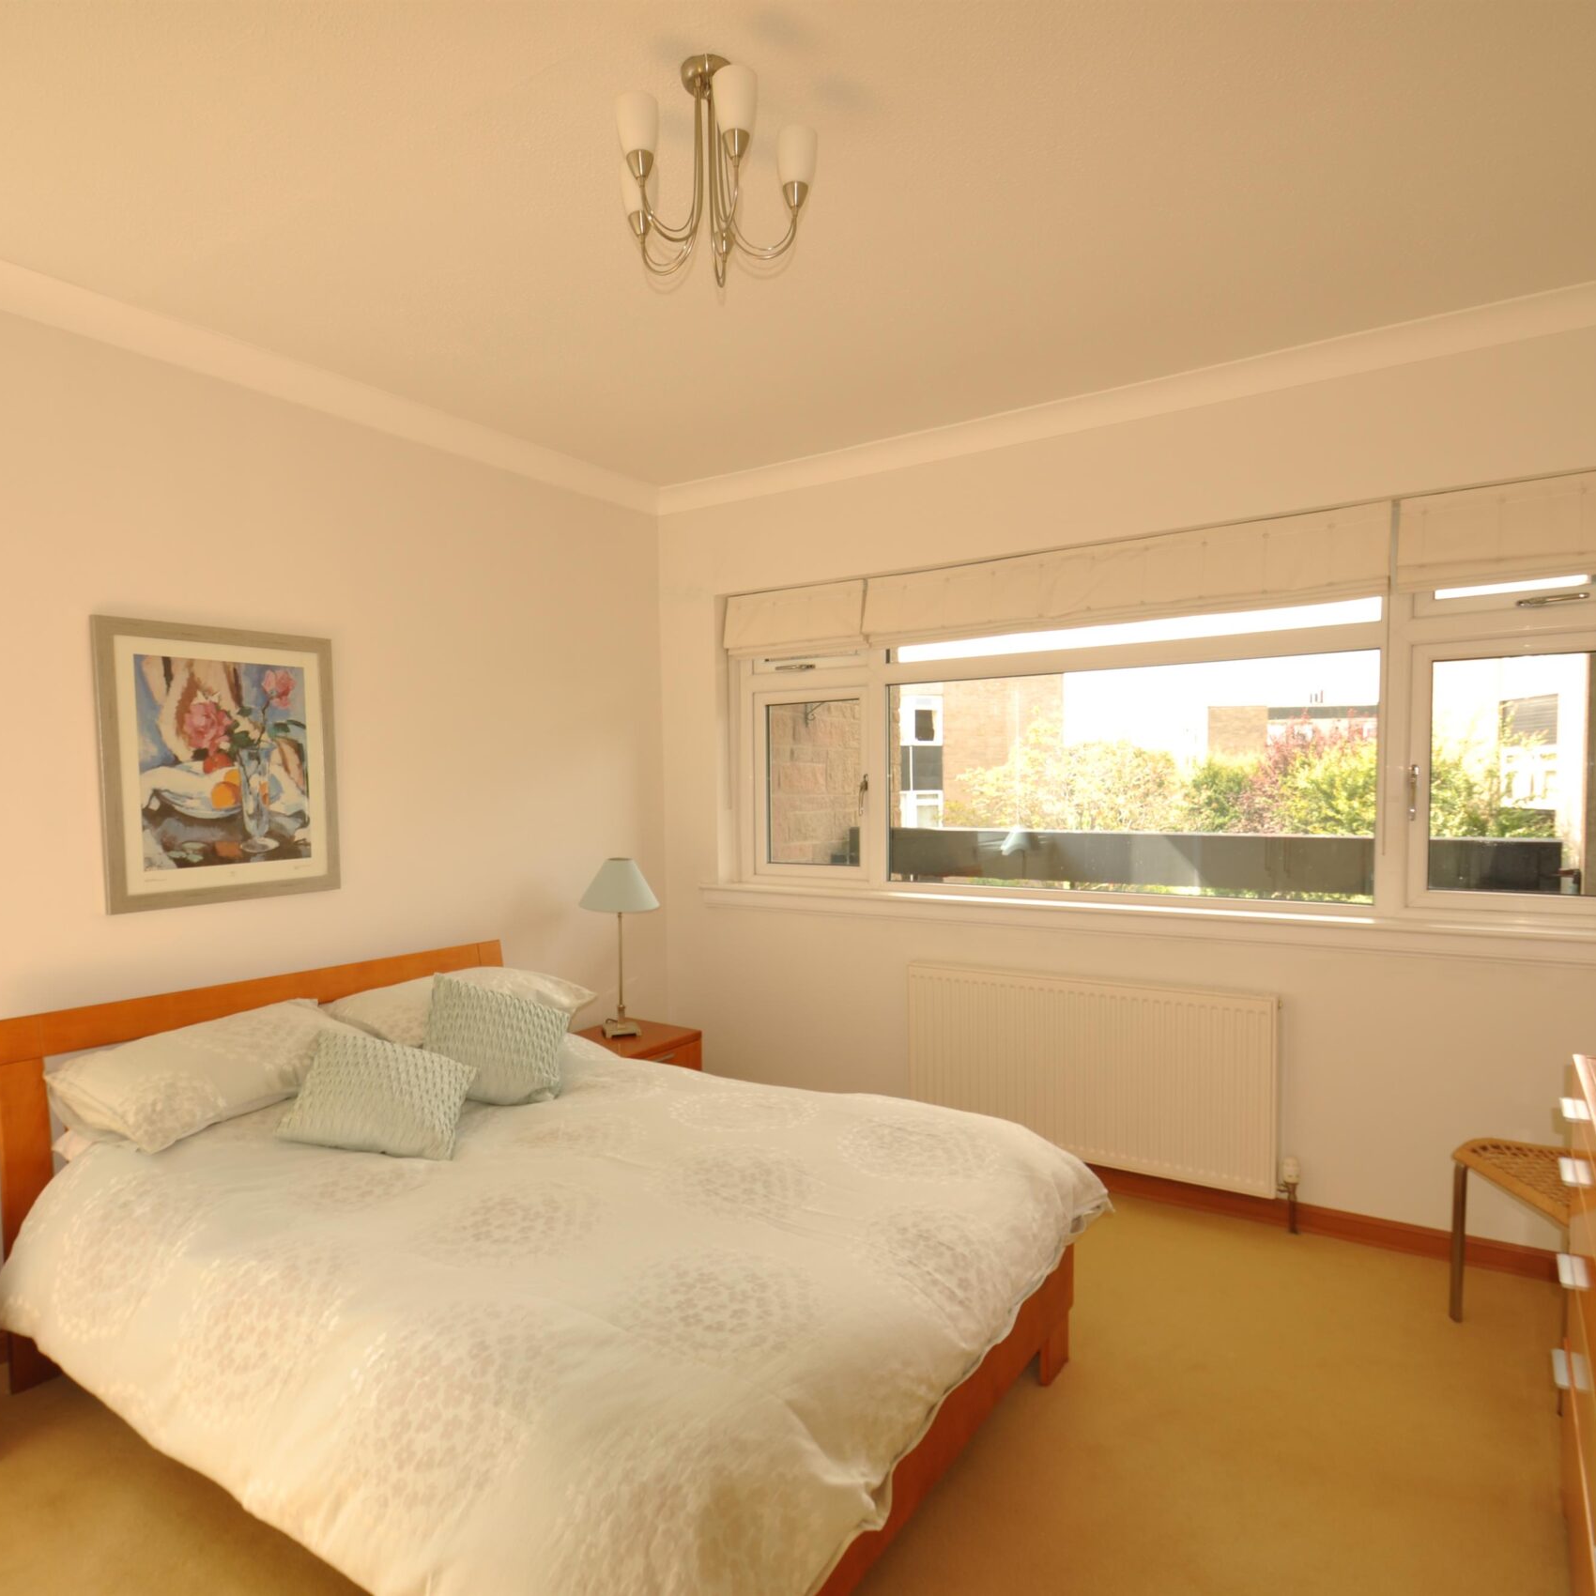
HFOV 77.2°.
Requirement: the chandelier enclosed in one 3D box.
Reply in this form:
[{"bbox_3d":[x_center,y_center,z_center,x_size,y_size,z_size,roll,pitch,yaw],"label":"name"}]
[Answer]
[{"bbox_3d":[-0.154,-1.069,1.707,0.356,0.332,0.356,-1,2,0],"label":"chandelier"}]

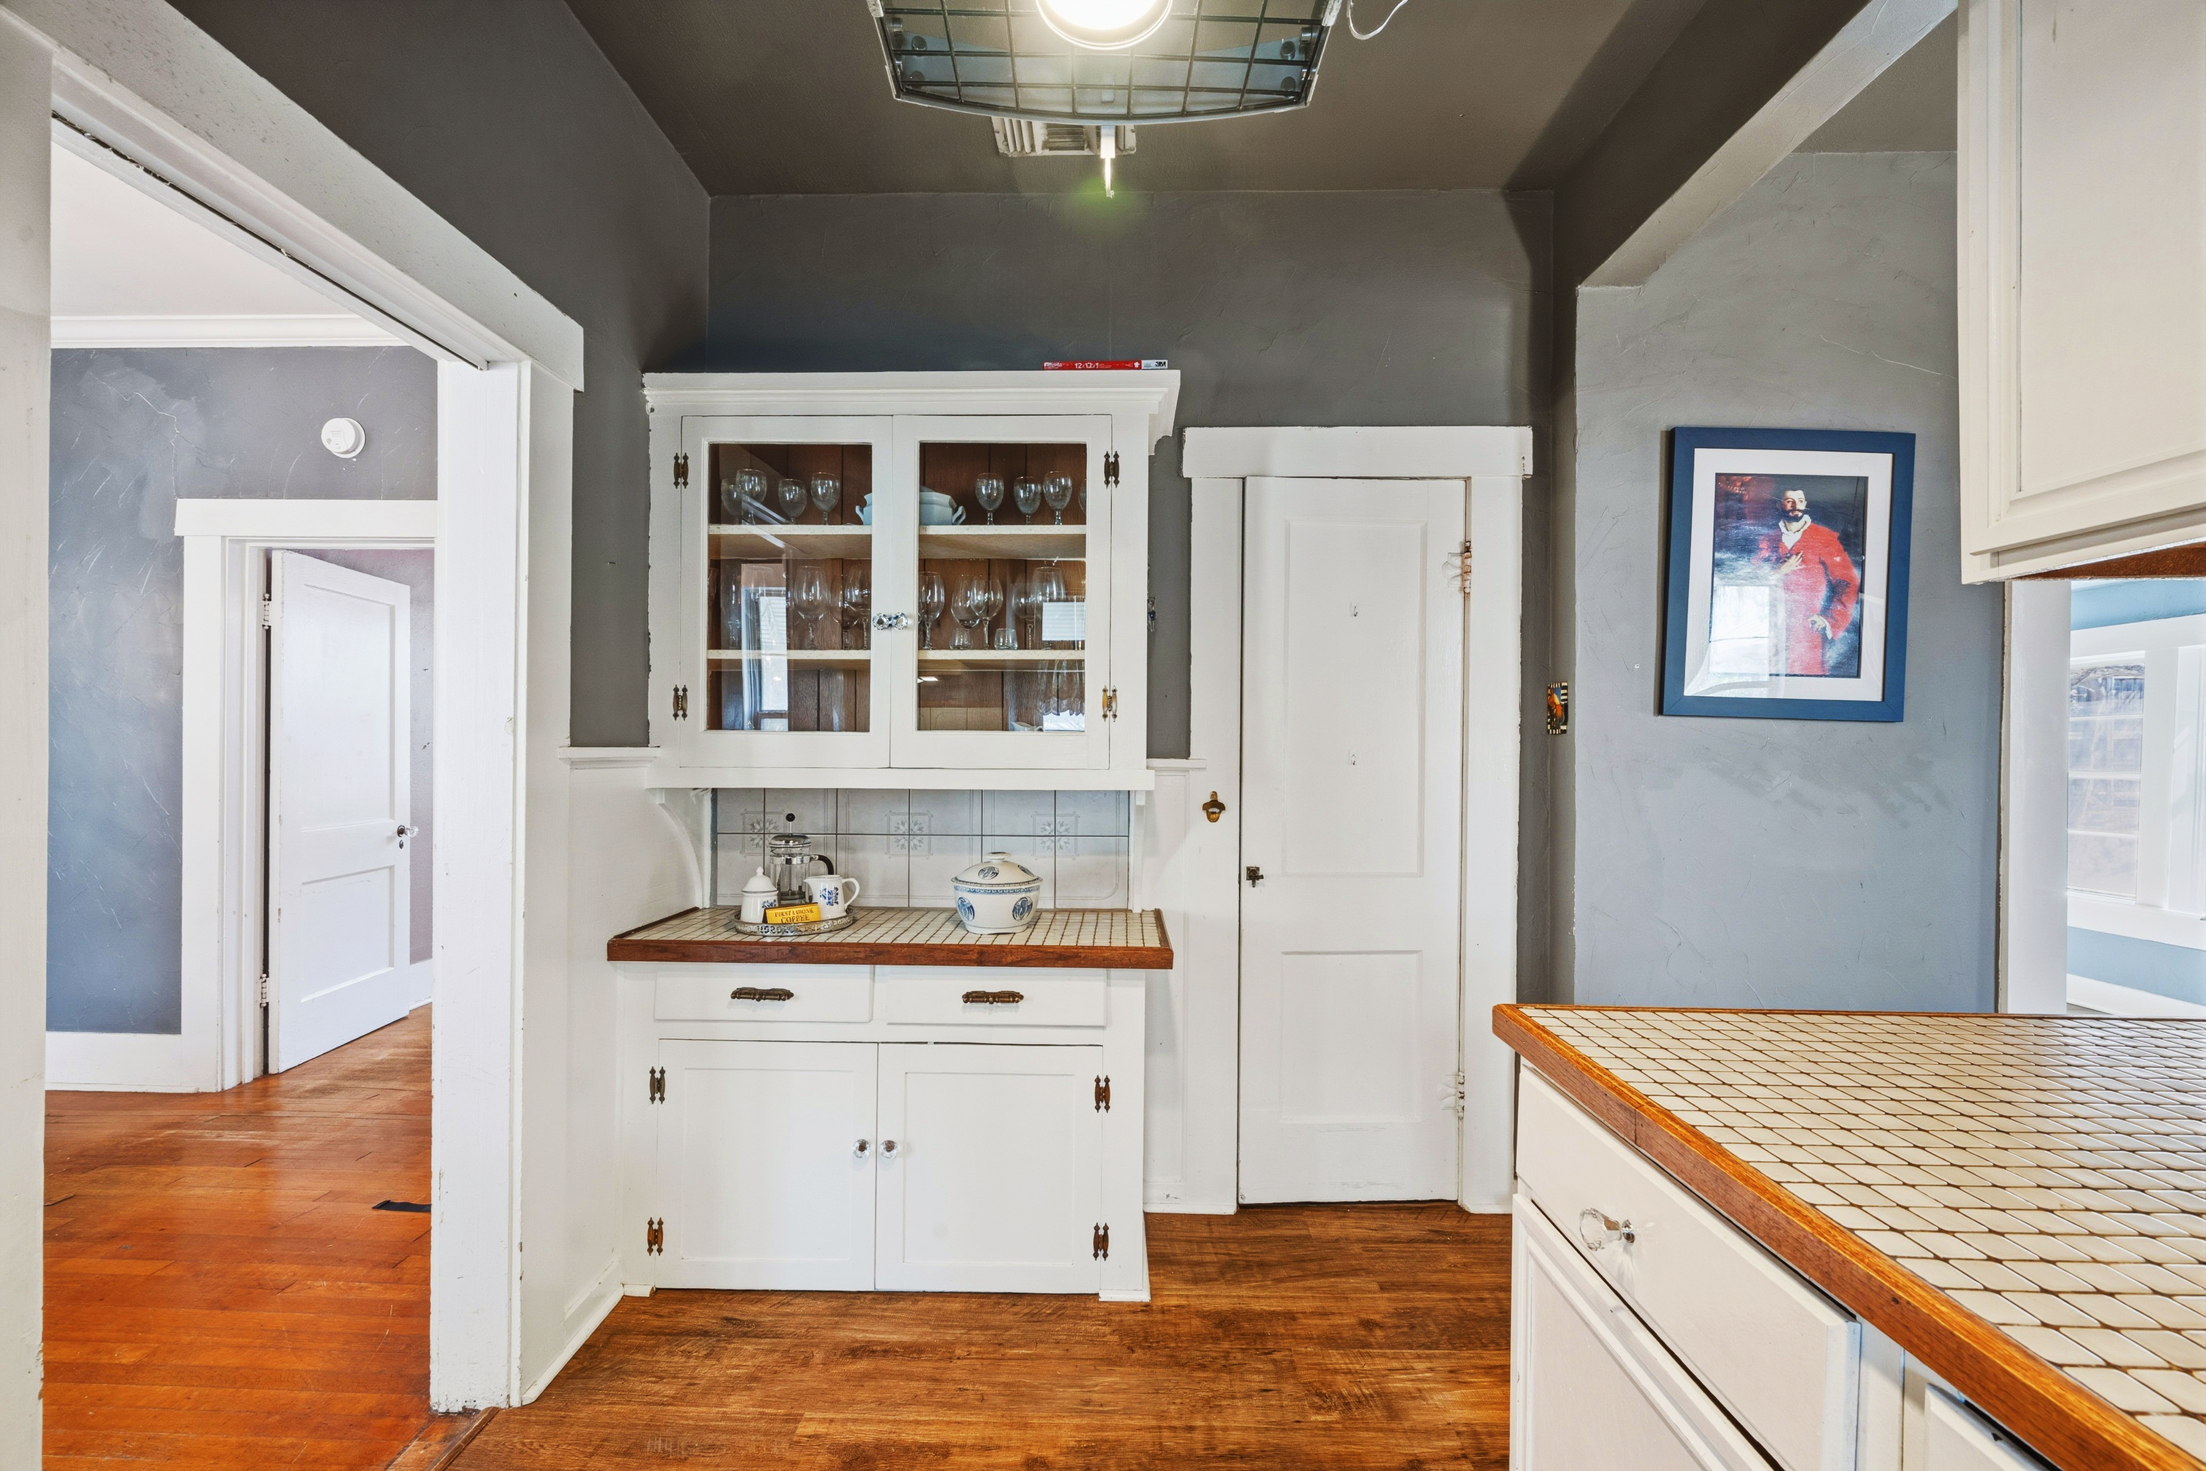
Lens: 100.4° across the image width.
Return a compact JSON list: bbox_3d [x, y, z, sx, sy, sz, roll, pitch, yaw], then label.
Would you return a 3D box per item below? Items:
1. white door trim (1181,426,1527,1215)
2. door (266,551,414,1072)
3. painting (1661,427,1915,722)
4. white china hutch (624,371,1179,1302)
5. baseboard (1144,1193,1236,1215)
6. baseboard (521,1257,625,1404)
[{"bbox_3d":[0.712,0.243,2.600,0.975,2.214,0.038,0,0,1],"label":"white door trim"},{"bbox_3d":[-3.255,0.305,3.959,0.040,2.030,0.760,0,0,-5],"label":"door"},{"bbox_3d":[1.798,-0.420,2.418,0.619,0.754,0.026,2,0,1],"label":"painting"},{"bbox_3d":[-0.477,0.229,2.387,1.311,2.230,0.475,0,0,1],"label":"white china hutch"},{"bbox_3d":[0.247,1.318,2.602,0.252,0.060,0.022,0,0,1],"label":"baseboard"},{"bbox_3d":[-1.150,1.292,2.012,0.022,0.096,0.360,0,0,1],"label":"baseboard"}]

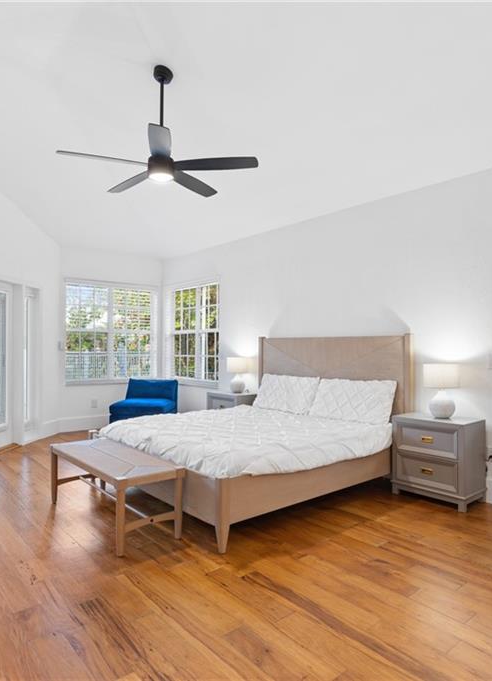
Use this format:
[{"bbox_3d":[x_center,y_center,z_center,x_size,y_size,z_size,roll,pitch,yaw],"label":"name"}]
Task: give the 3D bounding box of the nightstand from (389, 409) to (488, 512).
[{"bbox_3d":[1.629,0.989,3.852,0.400,0.656,0.610,0,-1,-40],"label":"nightstand"}]

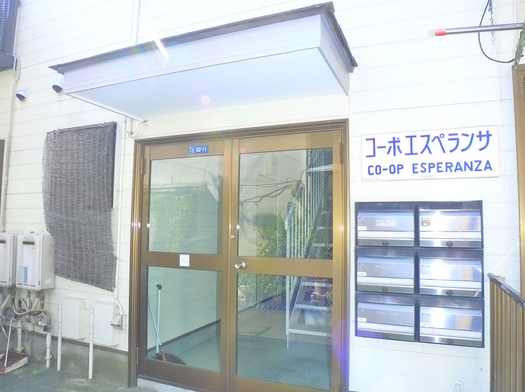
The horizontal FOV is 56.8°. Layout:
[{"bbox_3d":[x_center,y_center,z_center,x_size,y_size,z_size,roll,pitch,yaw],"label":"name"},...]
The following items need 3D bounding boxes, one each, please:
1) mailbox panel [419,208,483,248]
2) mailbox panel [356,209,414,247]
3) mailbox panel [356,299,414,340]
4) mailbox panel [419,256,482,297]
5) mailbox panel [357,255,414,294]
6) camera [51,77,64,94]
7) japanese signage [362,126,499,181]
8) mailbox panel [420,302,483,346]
[{"bbox_3d":[1.122,0.199,2.901,0.358,0.222,0.050,-1,-5,28],"label":"mailbox panel"},{"bbox_3d":[0.785,0.204,3.080,0.371,0.234,0.050,-1,-5,28],"label":"mailbox panel"},{"bbox_3d":[0.774,0.770,3.037,0.366,0.235,0.050,-1,-5,28],"label":"mailbox panel"},{"bbox_3d":[1.117,0.474,2.880,0.361,0.236,0.050,-1,-5,28],"label":"mailbox panel"},{"bbox_3d":[0.779,0.492,3.058,0.368,0.240,0.050,-1,-5,28],"label":"mailbox panel"},{"bbox_3d":[-1.948,-1.050,4.612,0.110,0.140,0.100,-1,-5,28],"label":"camera"},{"bbox_3d":[1.013,-0.251,2.998,0.800,0.294,0.020,-1,-5,28],"label":"japanese signage"},{"bbox_3d":[1.111,0.749,2.860,0.358,0.240,0.050,-1,-5,28],"label":"mailbox panel"}]

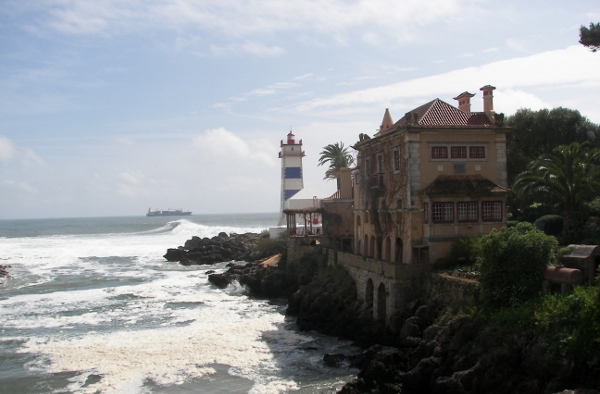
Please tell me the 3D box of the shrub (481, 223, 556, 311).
[{"bbox_3d":[14.291,4.567,41.000,4.900,5.500,4.600,-2,-1,19],"label":"shrub"}]

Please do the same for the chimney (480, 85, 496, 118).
[{"bbox_3d":[17.556,-8.895,58.118,1.050,3.000,1.050,0,-2,-38],"label":"chimney"}]

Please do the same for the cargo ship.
[{"bbox_3d":[-564.663,67.067,2700.000,198.000,32.000,28.000,-1,-1,0],"label":"cargo ship"}]

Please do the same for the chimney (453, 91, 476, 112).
[{"bbox_3d":[15.524,-9.022,59.137,1.500,2.000,1.500,-2,-2,38],"label":"chimney"}]

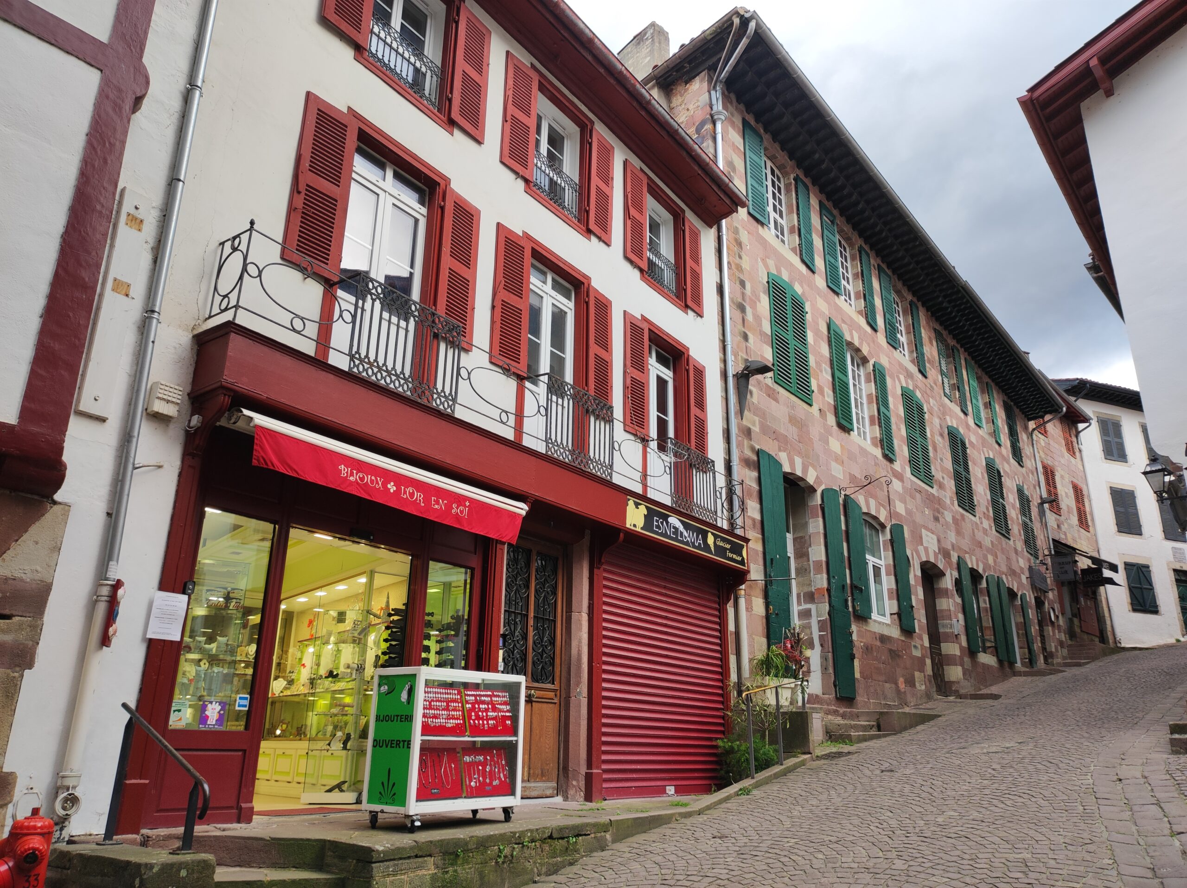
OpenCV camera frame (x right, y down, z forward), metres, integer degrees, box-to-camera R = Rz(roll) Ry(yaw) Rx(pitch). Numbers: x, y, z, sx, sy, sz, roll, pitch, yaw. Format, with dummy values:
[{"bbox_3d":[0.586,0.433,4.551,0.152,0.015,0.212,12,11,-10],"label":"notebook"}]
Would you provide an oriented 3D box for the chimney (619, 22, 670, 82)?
[{"bbox_3d":[0.892,-6.645,15.205,0.383,1.102,0.904,19,-27,-41],"label":"chimney"}]

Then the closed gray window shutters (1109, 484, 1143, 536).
[{"bbox_3d":[21.548,2.722,34.632,1.350,1.898,0.100,8,-21,-20],"label":"closed gray window shutters"}]

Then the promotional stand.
[{"bbox_3d":[-0.987,2.079,5.848,0.450,0.985,0.996,-14,-25,35],"label":"promotional stand"}]

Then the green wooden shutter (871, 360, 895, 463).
[{"bbox_3d":[5.937,-0.690,17.440,0.050,2.062,0.645,-15,-25,37],"label":"green wooden shutter"}]

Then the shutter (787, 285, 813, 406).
[{"bbox_3d":[3.861,-1.852,15.967,0.060,2.266,0.668,-15,-25,37],"label":"shutter"}]

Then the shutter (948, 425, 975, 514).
[{"bbox_3d":[9.720,0.723,22.586,0.060,2.191,1.417,-15,-25,37],"label":"shutter"}]

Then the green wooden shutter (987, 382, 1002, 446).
[{"bbox_3d":[13.212,-0.997,28.237,0.060,2.240,0.700,-15,-25,37],"label":"green wooden shutter"}]

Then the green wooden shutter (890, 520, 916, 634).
[{"bbox_3d":[6.393,2.717,17.682,0.050,2.230,0.750,-14,-24,37],"label":"green wooden shutter"}]

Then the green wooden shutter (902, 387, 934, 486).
[{"bbox_3d":[7.194,-0.154,19.010,0.050,2.075,1.338,-15,-25,37],"label":"green wooden shutter"}]

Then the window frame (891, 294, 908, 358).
[{"bbox_3d":[7.971,-3.138,22.635,0.090,2.020,1.340,-15,-25,37],"label":"window frame"}]

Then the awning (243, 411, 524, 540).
[{"bbox_3d":[-1.691,0.387,7.515,0.300,0.490,3.060,-14,-24,34],"label":"awning"}]

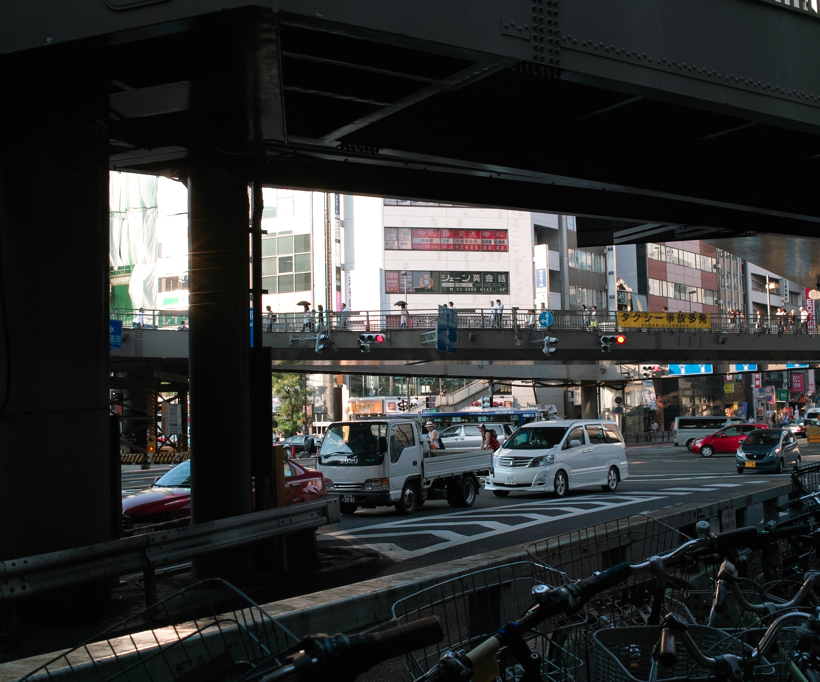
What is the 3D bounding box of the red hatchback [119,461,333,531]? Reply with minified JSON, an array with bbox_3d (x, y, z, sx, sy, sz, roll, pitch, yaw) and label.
[{"bbox_3d":[-3.141,2.633,19.157,1.820,1.420,4.600,-4,-5,28],"label":"red hatchback"}]

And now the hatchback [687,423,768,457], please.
[{"bbox_3d":[15.054,4.658,54.460,3.880,1.525,1.690,-2,-5,8],"label":"hatchback"}]

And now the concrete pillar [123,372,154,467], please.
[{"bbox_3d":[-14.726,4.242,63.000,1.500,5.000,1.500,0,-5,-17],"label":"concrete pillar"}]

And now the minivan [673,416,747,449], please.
[{"bbox_3d":[17.414,5.360,67.001,4.720,1.990,1.700,-2,-4,5],"label":"minivan"}]

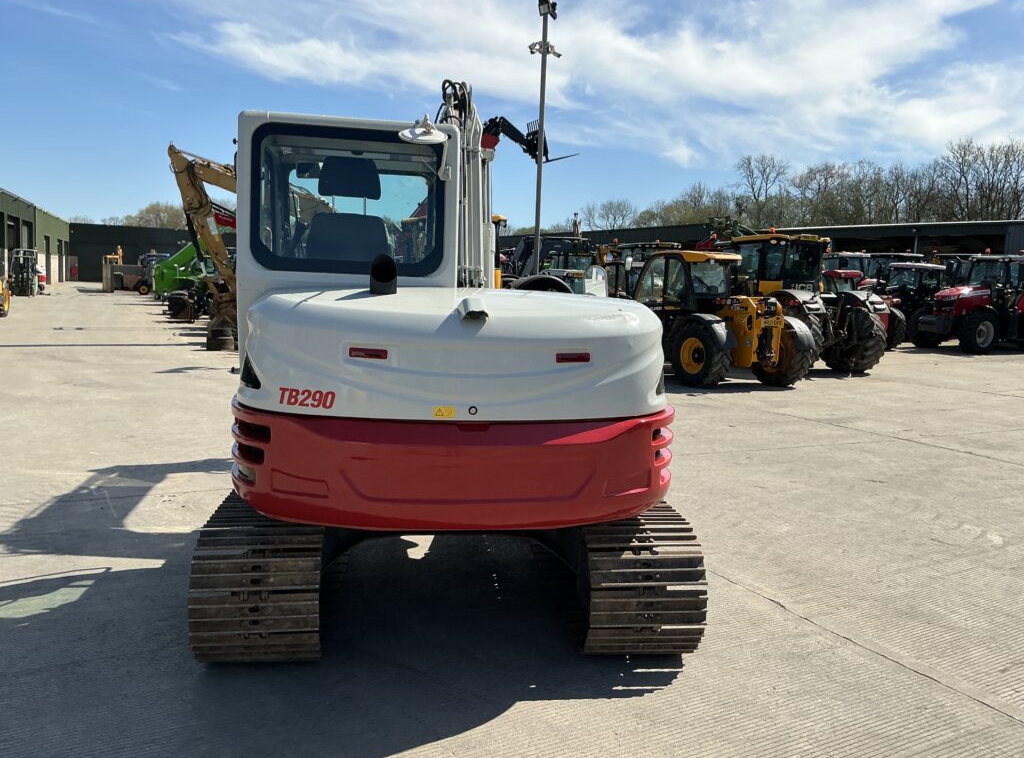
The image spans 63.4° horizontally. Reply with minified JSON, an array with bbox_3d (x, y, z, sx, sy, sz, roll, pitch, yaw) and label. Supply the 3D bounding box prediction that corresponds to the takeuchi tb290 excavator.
[{"bbox_3d":[-0.513,-0.647,6.138,2.280,3.420,6.100,1,7,-7],"label":"takeuchi tb290 excavator"}]

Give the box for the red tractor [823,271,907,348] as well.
[{"bbox_3d":[11.494,-2.461,28.190,2.100,2.650,4.200,0,7,-13],"label":"red tractor"}]

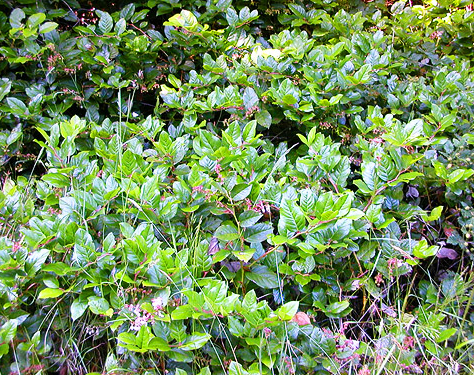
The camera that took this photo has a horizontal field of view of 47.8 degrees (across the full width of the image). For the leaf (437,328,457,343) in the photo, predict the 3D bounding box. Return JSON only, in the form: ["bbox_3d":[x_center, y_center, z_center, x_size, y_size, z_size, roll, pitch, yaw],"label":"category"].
[{"bbox_3d":[0.524,0.368,1.330,0.060,0.014,0.032,-31,32,-10],"label":"leaf"}]

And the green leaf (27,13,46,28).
[{"bbox_3d":[-0.799,-0.672,2.150,0.063,0.020,0.086,29,64,16],"label":"green leaf"}]

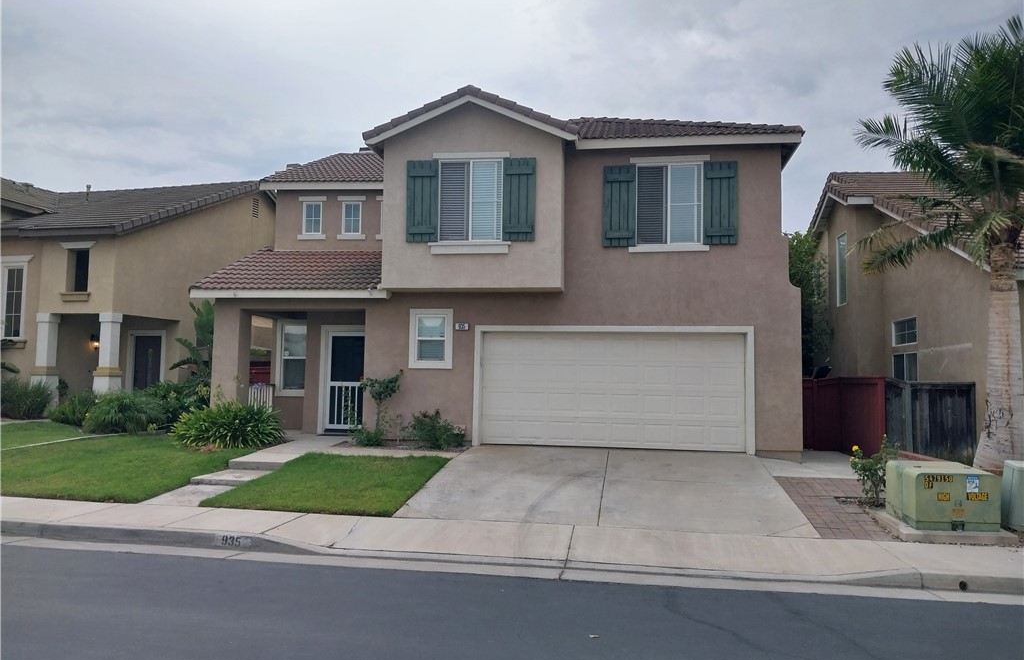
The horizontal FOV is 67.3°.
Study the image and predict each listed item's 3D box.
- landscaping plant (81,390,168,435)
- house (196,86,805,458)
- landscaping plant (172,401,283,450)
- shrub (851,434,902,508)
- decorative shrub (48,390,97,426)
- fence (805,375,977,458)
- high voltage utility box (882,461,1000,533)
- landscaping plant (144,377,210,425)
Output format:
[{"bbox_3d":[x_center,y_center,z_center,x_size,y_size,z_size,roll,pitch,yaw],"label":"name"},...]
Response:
[{"bbox_3d":[-8.703,1.819,17.272,1.750,0.930,1.600,0,-4,9],"label":"landscaping plant"},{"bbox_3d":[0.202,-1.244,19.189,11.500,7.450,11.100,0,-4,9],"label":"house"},{"bbox_3d":[-5.341,1.774,14.514,1.950,0.780,1.500,0,-4,9],"label":"landscaping plant"},{"bbox_3d":[4.771,1.816,10.079,0.650,0.950,0.600,0,-4,9],"label":"shrub"},{"bbox_3d":[-10.961,1.924,19.167,1.200,0.820,1.150,0,-4,9],"label":"decorative shrub"},{"bbox_3d":[6.933,1.679,14.823,2.900,1.540,2.200,0,-4,9],"label":"fence"},{"bbox_3d":[5.064,1.955,9.120,0.870,0.650,1.080,0,-4,9],"label":"high voltage utility box"},{"bbox_3d":[-7.626,1.705,17.517,1.500,1.190,1.400,0,-4,9],"label":"landscaping plant"}]

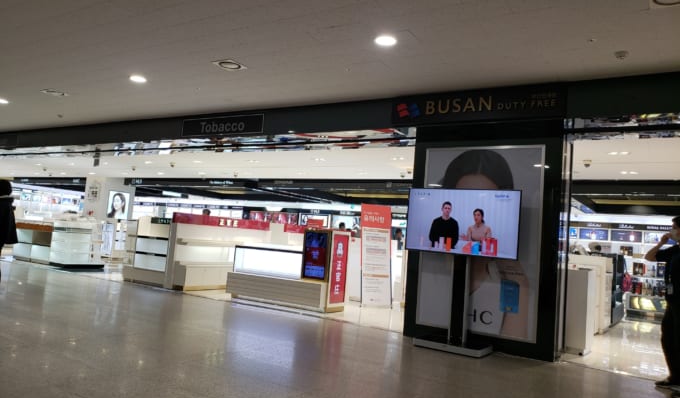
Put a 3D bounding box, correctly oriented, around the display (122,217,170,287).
[{"bbox_3d":[-3.719,1.043,10.372,1.280,1.330,0.500,2,-4,32],"label":"display"}]

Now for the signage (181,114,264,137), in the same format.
[{"bbox_3d":[-2.095,-1.279,8.941,1.888,0.305,0.060,2,-5,31],"label":"signage"}]

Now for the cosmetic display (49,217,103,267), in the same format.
[{"bbox_3d":[-6.499,1.126,12.659,0.680,1.120,0.970,2,-5,31],"label":"cosmetic display"}]

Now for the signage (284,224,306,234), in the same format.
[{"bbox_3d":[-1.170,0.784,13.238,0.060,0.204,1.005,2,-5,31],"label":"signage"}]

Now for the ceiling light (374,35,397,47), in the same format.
[{"bbox_3d":[0.445,-1.547,4.970,0.200,0.040,0.200,4,-3,0],"label":"ceiling light"}]

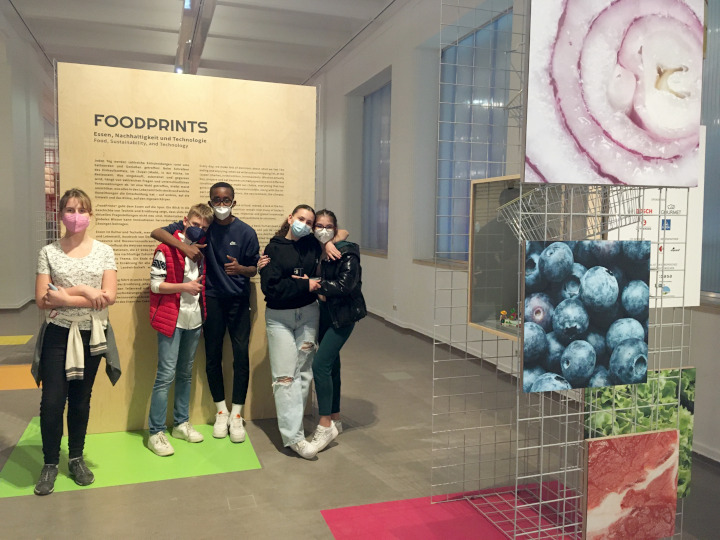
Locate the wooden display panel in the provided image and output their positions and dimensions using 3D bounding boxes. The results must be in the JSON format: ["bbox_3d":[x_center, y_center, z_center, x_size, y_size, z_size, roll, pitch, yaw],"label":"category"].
[{"bbox_3d":[-1.196,-0.121,4.399,1.765,2.525,0.050,-1,4,-19],"label":"wooden display panel"}]

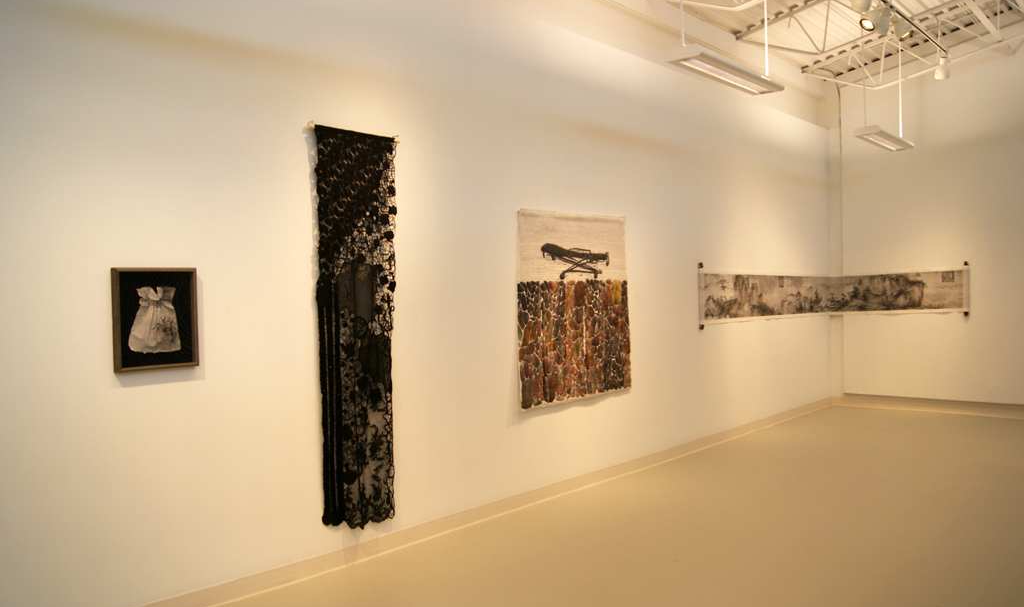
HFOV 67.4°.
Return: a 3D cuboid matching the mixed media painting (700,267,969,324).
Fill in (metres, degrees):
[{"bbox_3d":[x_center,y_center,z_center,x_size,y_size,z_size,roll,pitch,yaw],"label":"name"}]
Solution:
[{"bbox_3d":[3.608,-0.123,8.335,3.450,0.600,1.550,-2,1,-41],"label":"mixed media painting"}]

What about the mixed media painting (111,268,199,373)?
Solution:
[{"bbox_3d":[-1.691,0.072,3.660,0.055,0.477,0.376,-1,1,43],"label":"mixed media painting"}]

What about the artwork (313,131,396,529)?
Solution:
[{"bbox_3d":[-0.893,0.150,4.522,0.050,2.307,0.568,-1,1,43],"label":"artwork"}]

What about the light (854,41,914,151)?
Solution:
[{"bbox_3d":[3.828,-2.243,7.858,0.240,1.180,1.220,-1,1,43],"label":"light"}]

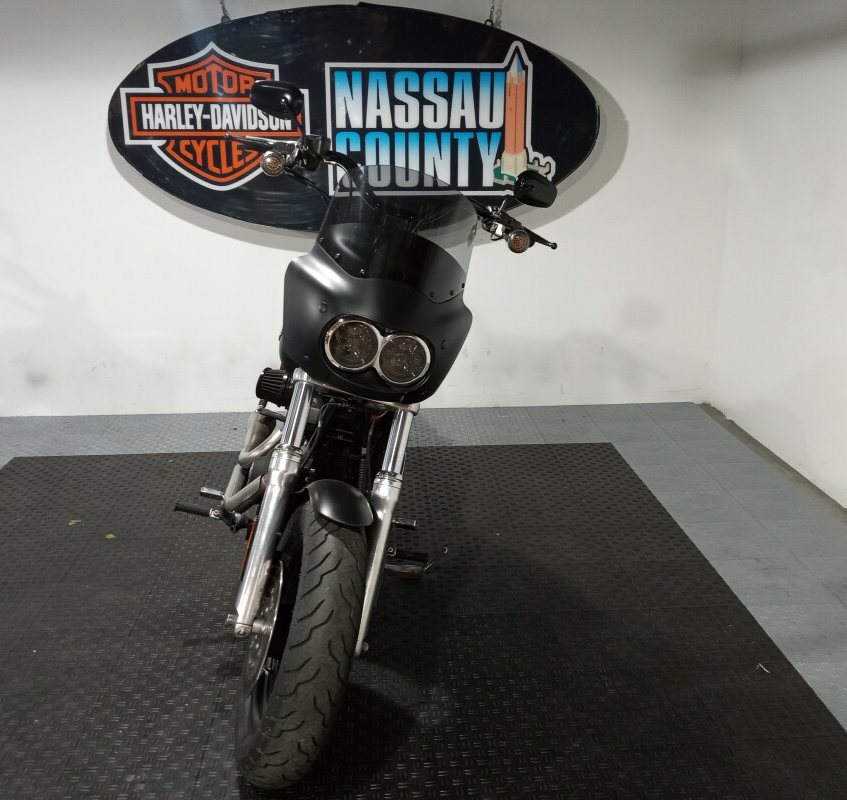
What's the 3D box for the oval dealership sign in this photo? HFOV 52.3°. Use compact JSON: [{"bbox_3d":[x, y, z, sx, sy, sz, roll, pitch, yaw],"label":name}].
[{"bbox_3d":[-0.309,-1.311,4.100,2.316,1.028,0.060,-1,17,-3],"label":"oval dealership sign"}]

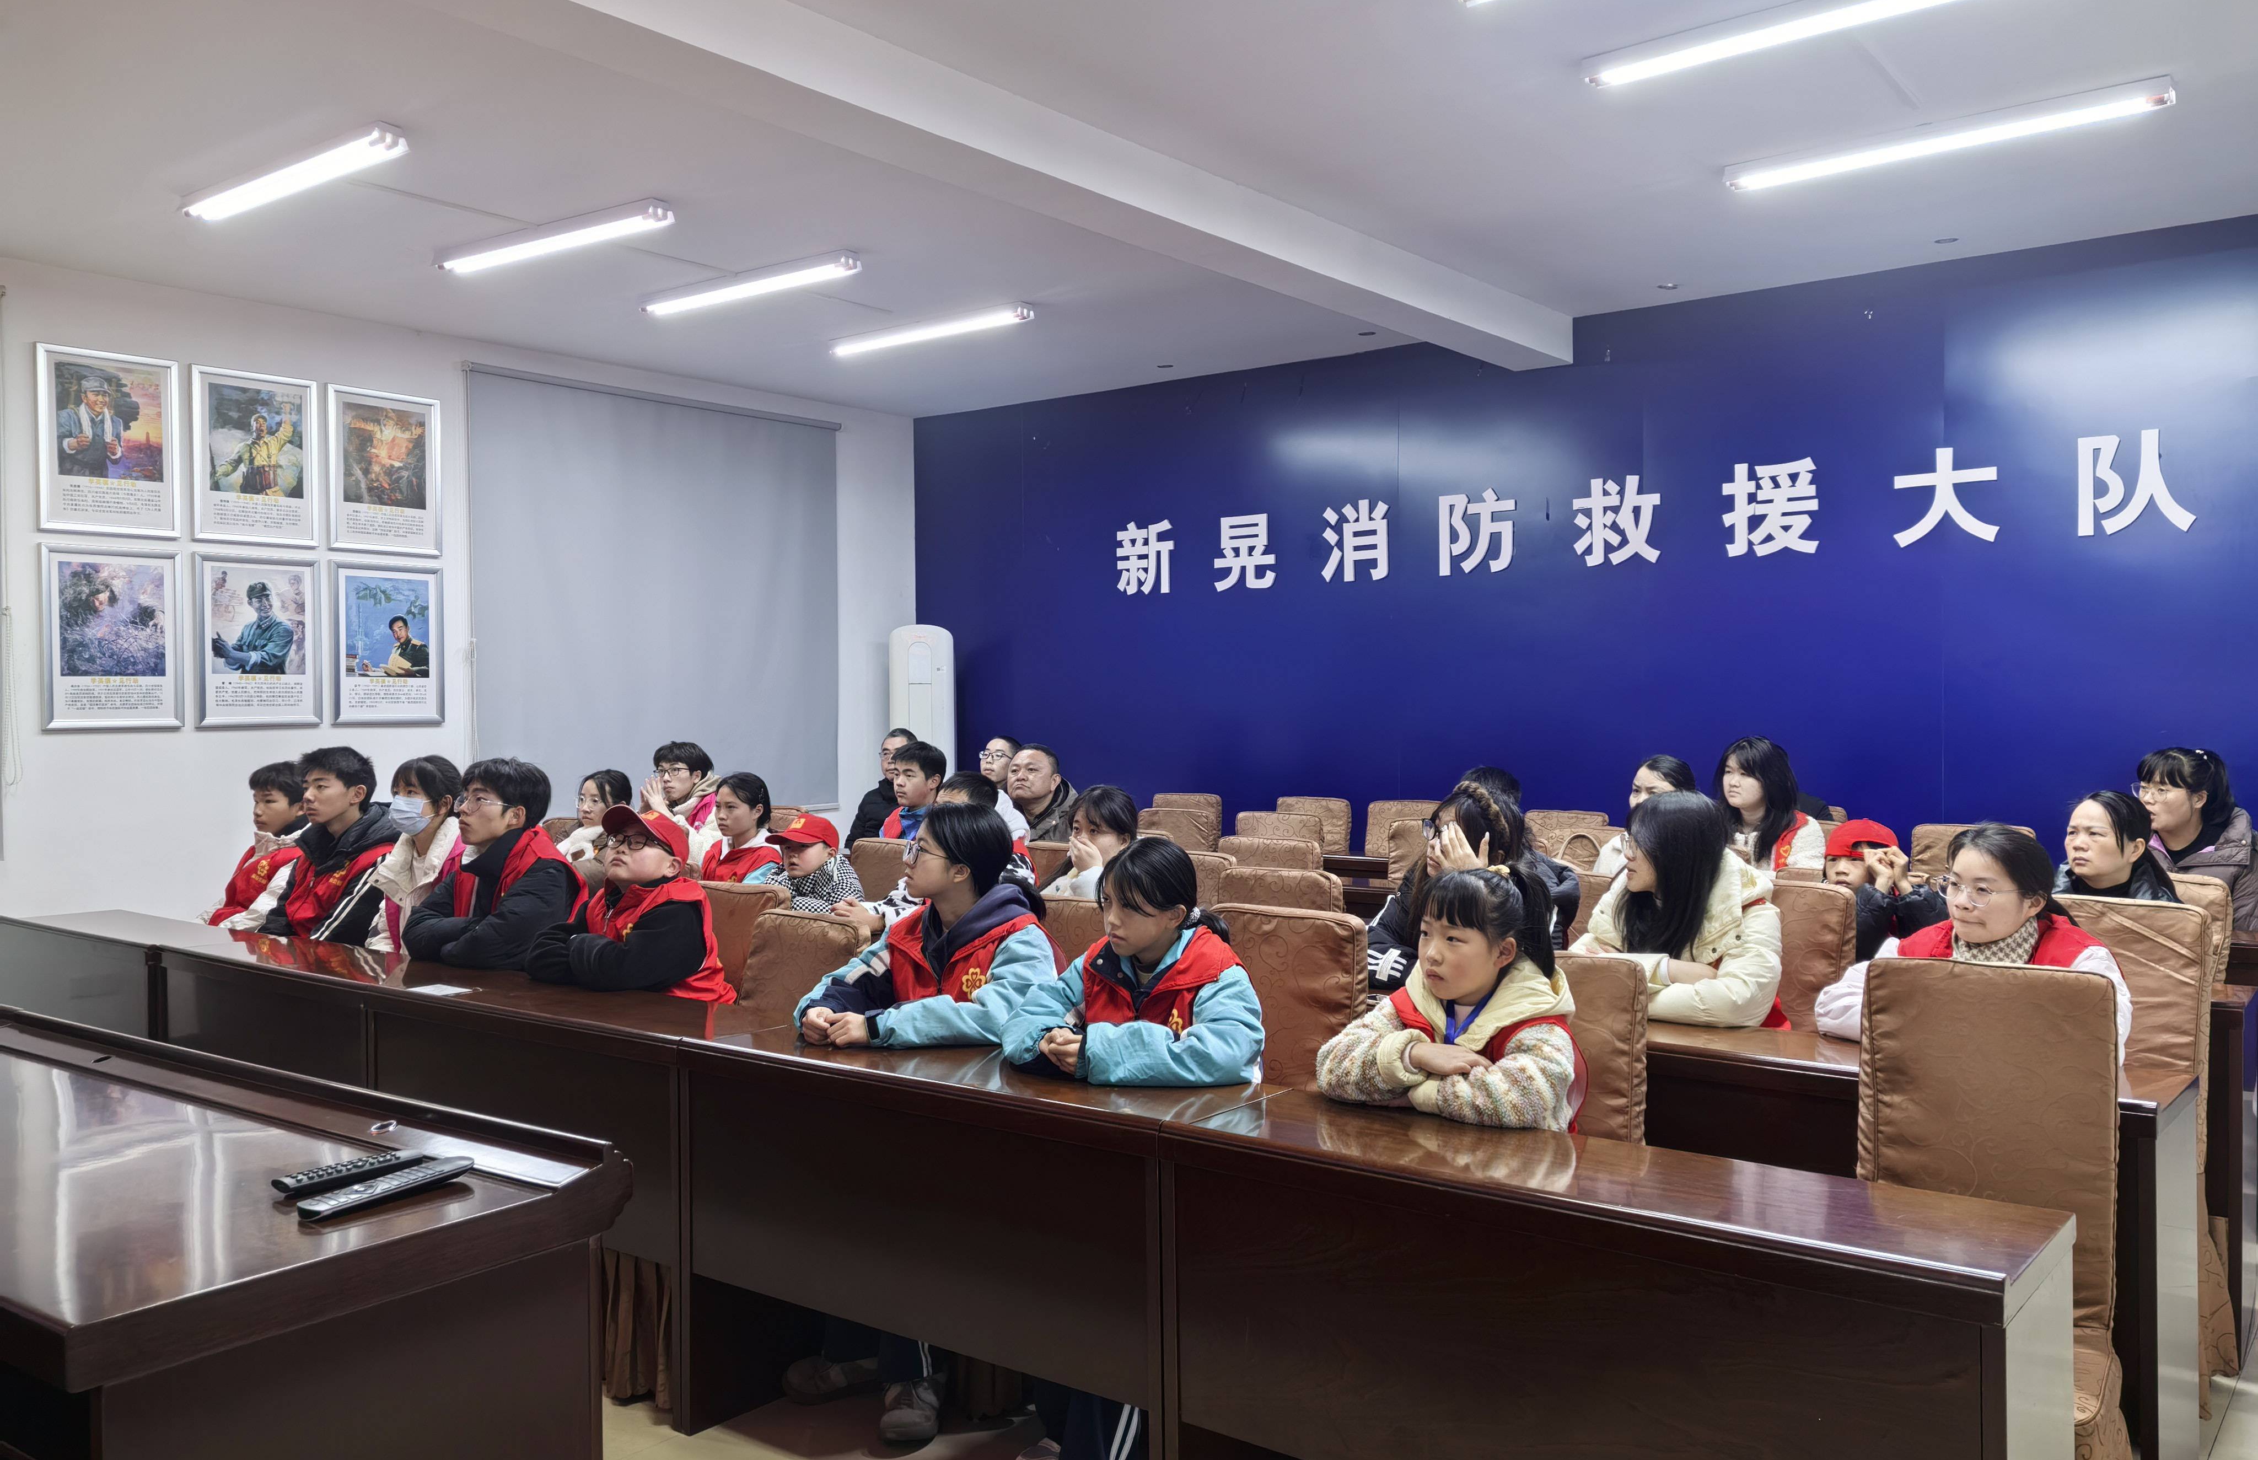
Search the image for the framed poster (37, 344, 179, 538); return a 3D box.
[{"bbox_3d":[-4.009,-1.125,6.934,0.030,0.718,0.525,0,1,38],"label":"framed poster"}]

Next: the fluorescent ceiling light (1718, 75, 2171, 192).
[{"bbox_3d":[2.405,-1.760,5.262,1.244,0.070,0.090,0,1,39],"label":"fluorescent ceiling light"}]

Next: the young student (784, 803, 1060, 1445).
[{"bbox_3d":[-0.369,0.758,3.572,0.540,1.220,0.610,0,1,41],"label":"young student"}]

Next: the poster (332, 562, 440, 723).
[{"bbox_3d":[-3.276,-0.385,7.821,0.030,0.710,0.515,0,1,38],"label":"poster"}]

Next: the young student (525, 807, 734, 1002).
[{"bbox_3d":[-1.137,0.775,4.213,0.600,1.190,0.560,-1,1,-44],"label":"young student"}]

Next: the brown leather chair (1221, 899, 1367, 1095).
[{"bbox_3d":[0.171,0.882,3.550,0.440,0.965,0.560,0,1,43],"label":"brown leather chair"}]

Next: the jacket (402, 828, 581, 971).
[{"bbox_3d":[-1.621,0.586,4.692,0.480,0.610,0.540,-1,1,-44],"label":"jacket"}]

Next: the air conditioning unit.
[{"bbox_3d":[-1.140,0.380,9.757,0.380,1.922,0.360,0,0,-6],"label":"air conditioning unit"}]

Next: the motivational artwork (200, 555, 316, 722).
[{"bbox_3d":[-3.645,-0.367,7.394,0.030,0.718,0.525,0,1,38],"label":"motivational artwork"}]

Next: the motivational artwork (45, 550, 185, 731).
[{"bbox_3d":[-3.982,-0.357,6.926,0.030,0.710,0.510,0,1,38],"label":"motivational artwork"}]

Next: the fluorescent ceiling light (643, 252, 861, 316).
[{"bbox_3d":[-1.539,-1.776,7.068,1.240,0.080,0.130,0,1,38],"label":"fluorescent ceiling light"}]

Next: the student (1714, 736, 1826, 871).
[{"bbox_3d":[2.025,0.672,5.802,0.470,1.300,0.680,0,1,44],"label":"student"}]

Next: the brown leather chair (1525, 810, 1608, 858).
[{"bbox_3d":[1.661,0.851,7.113,0.440,1.000,0.540,0,1,39],"label":"brown leather chair"}]

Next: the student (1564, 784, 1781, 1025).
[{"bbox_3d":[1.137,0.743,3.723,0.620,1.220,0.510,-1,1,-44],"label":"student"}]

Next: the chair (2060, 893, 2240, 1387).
[{"bbox_3d":[2.011,0.875,3.690,0.440,1.000,0.540,0,1,39],"label":"chair"}]

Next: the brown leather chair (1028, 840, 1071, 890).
[{"bbox_3d":[-0.379,0.869,5.442,0.440,1.000,0.540,0,1,39],"label":"brown leather chair"}]

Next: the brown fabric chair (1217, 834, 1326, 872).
[{"bbox_3d":[0.324,0.854,5.657,0.440,0.965,0.560,0,1,39],"label":"brown fabric chair"}]

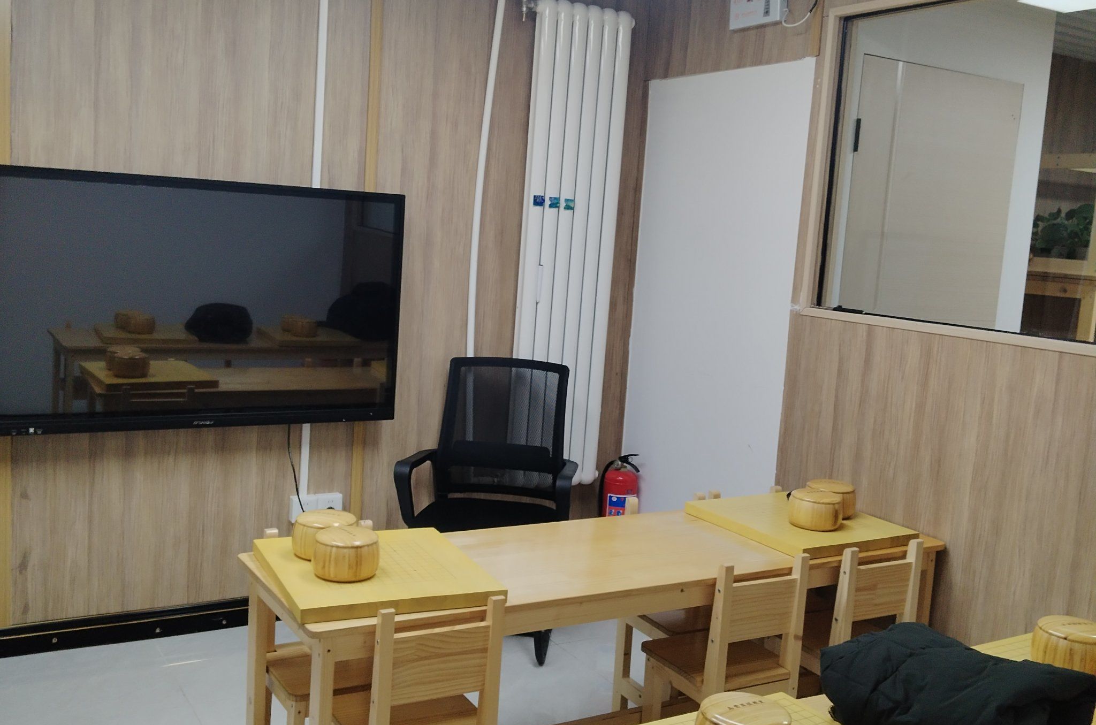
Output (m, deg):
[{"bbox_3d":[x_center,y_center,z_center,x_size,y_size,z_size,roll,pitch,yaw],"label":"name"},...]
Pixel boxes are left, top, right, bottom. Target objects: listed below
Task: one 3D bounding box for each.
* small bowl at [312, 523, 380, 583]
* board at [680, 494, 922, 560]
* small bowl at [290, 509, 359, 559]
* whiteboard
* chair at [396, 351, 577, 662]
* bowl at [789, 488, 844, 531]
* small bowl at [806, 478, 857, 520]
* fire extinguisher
[{"bbox_3d":[-0.431,0.409,2.354,0.143,0.094,0.143,4,7,0],"label":"small bowl"},{"bbox_3d":[0.704,0.449,3.075,0.435,0.028,0.470,-1,8,-32],"label":"board"},{"bbox_3d":[-0.504,0.388,2.486,0.143,0.094,0.143,4,7,0],"label":"small bowl"},{"bbox_3d":[0.544,-0.094,3.909,0.025,1.850,0.887,0,8,-30],"label":"whiteboard"},{"bbox_3d":[-0.185,0.487,3.600,0.580,0.935,0.600,5,7,8],"label":"chair"},{"bbox_3d":[0.728,0.399,2.981,0.140,0.096,0.140,4,7,0],"label":"bowl"},{"bbox_3d":[0.812,0.391,3.149,0.143,0.094,0.143,4,7,0],"label":"small bowl"},{"bbox_3d":[0.269,0.616,4.249,0.155,0.530,0.130,4,7,4],"label":"fire extinguisher"}]

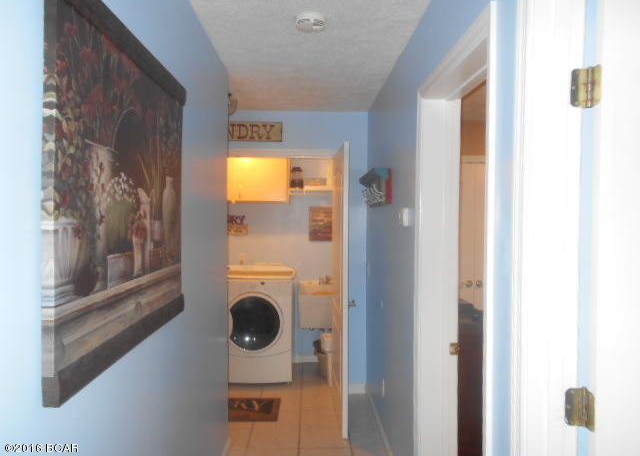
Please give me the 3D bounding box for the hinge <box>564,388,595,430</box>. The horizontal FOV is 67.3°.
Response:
[{"bbox_3d":[0.616,0.431,1.138,0.048,0.090,0.048,0,1,-1],"label":"hinge"}]

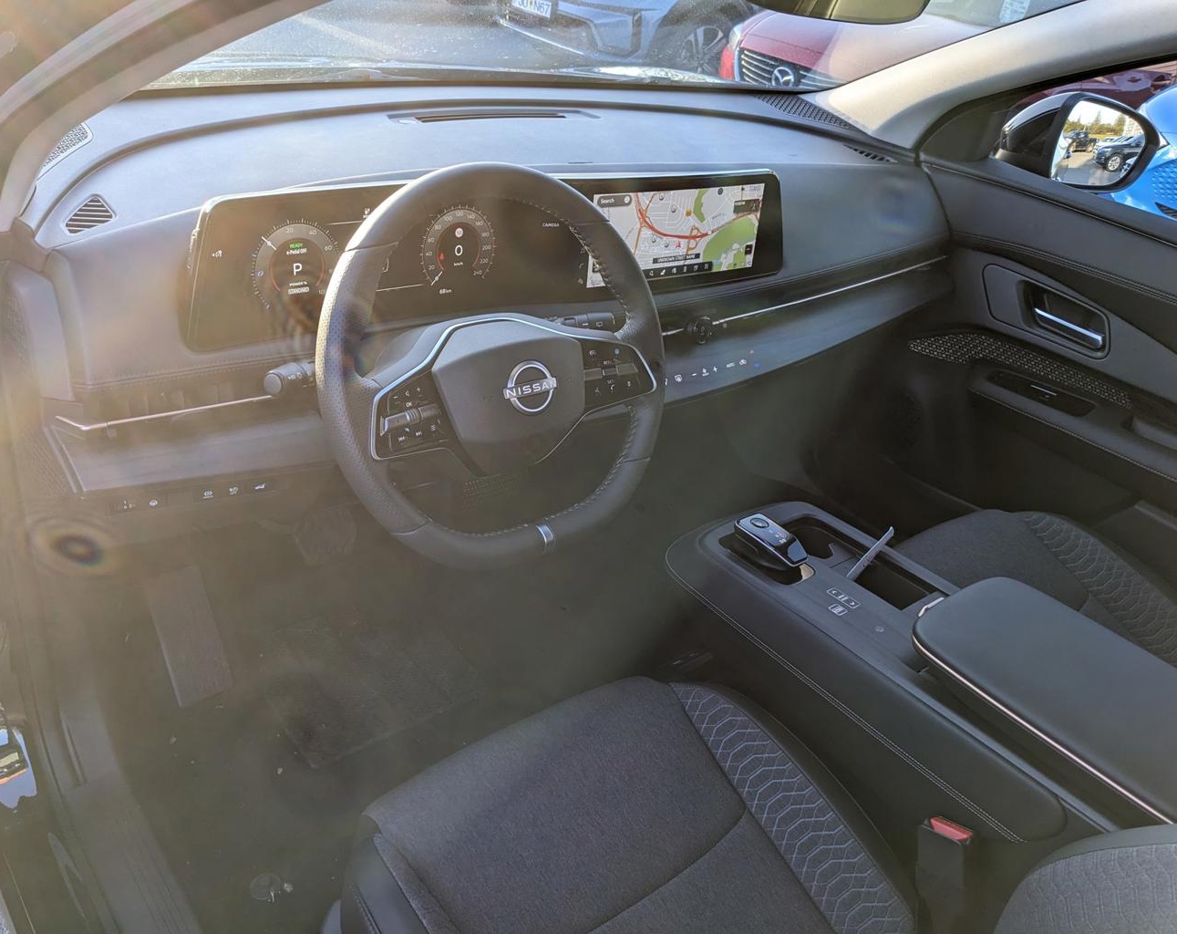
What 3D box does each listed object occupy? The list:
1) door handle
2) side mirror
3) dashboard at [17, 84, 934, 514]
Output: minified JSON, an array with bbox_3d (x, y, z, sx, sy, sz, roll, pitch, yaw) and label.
[{"bbox_3d":[0.779,-0.230,1.575,0.030,0.030,0.116,-17,40,-37],"label":"door handle"},{"bbox_3d":[0.870,-0.587,1.726,0.238,0.162,0.162,-7,34,-25],"label":"side mirror"},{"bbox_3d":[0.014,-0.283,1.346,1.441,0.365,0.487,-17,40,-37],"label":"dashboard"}]

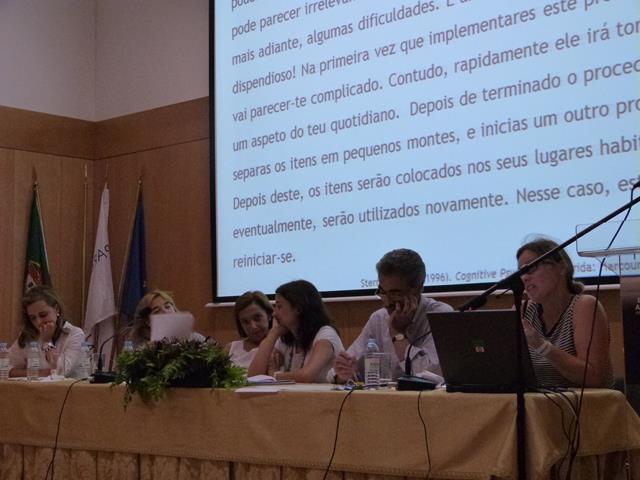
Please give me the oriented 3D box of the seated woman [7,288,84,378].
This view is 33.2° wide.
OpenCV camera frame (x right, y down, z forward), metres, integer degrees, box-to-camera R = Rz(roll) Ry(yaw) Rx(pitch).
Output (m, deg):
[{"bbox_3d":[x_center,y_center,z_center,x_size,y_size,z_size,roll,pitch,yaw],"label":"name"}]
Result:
[{"bbox_3d":[-1.505,0.882,5.900,0.520,1.255,0.750,-4,-6,30],"label":"seated woman"}]

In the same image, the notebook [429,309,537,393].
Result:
[{"bbox_3d":[0.629,0.392,3.716,0.365,0.280,0.357,-6,-7,40],"label":"notebook"}]

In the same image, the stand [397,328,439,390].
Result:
[{"bbox_3d":[0.370,0.449,4.120,0.120,0.240,0.200,-5,-7,38],"label":"stand"}]

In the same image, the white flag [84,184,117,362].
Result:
[{"bbox_3d":[-1.408,0.244,6.878,0.250,1.200,0.200,-1,-5,-6],"label":"white flag"}]

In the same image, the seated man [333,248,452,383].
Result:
[{"bbox_3d":[0.342,0.694,4.557,0.560,1.312,0.800,-5,-7,40],"label":"seated man"}]

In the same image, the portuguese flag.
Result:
[{"bbox_3d":[-1.800,0.203,6.881,0.250,1.120,0.200,0,-5,-9],"label":"portuguese flag"}]

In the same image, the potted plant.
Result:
[{"bbox_3d":[-0.605,0.571,4.620,0.600,0.300,0.420,-5,-7,38],"label":"potted plant"}]

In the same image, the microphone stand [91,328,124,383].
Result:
[{"bbox_3d":[-1.052,0.594,5.394,0.120,0.240,0.200,-5,-7,38],"label":"microphone stand"}]

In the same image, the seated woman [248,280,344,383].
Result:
[{"bbox_3d":[-0.051,0.781,4.779,0.750,1.195,0.520,3,-7,-38],"label":"seated woman"}]

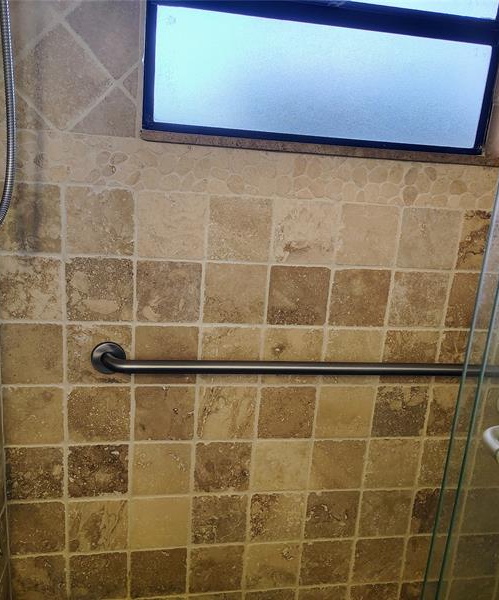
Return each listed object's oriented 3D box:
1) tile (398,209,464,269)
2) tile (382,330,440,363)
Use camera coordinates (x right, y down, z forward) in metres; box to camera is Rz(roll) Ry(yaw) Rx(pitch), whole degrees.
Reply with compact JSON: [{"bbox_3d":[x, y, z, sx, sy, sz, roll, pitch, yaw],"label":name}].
[{"bbox_3d":[0.437,-0.148,1.351,0.148,0.146,0.012,2,15,-9],"label":"tile"},{"bbox_3d":[0.410,0.150,1.430,0.147,0.148,0.012,2,15,-9],"label":"tile"}]

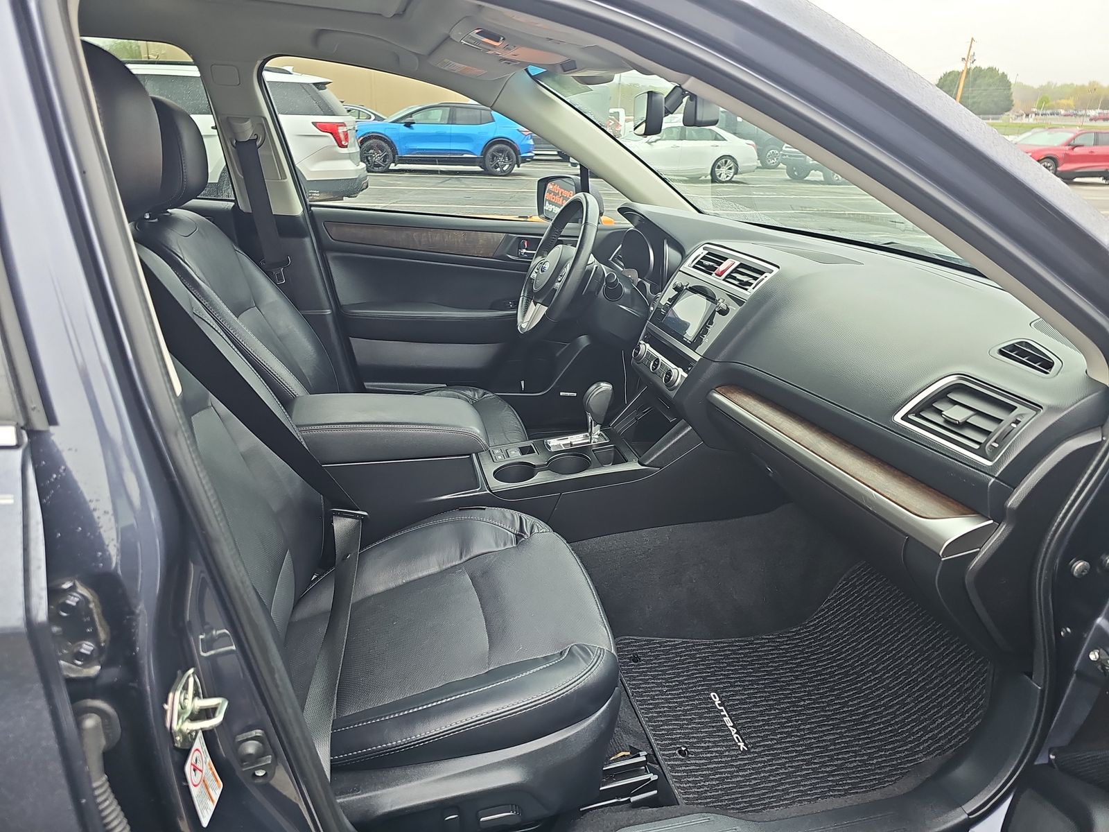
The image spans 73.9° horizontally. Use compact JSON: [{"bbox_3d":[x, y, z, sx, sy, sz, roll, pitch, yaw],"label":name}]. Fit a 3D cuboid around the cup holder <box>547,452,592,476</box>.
[{"bbox_3d":[0.030,0.137,1.556,0.093,0.075,0.093,-4,23,-14],"label":"cup holder"}]

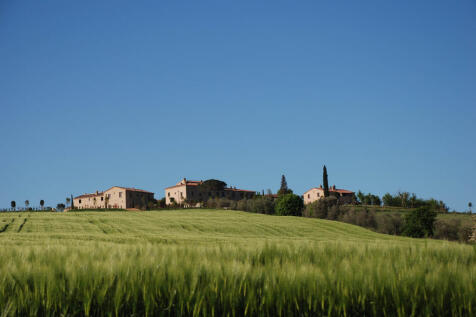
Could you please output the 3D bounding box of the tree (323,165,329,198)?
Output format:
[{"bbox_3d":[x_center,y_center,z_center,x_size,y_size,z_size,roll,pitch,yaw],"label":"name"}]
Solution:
[{"bbox_3d":[29.970,9.160,420.000,1.900,14.000,1.900,0,-5,0],"label":"tree"}]

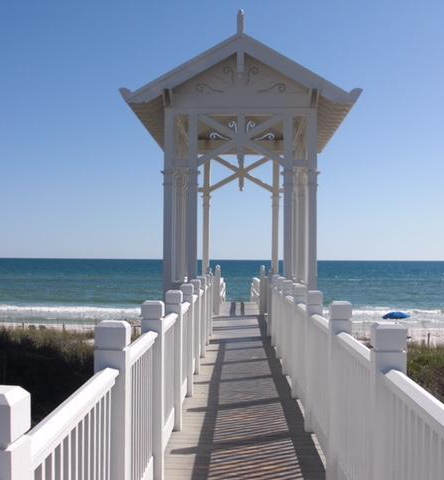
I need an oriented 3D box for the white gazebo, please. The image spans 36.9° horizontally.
[{"bbox_3d":[0.471,-1.102,16.233,4.650,6.300,6.900,0,-2,2],"label":"white gazebo"}]

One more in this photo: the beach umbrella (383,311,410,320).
[{"bbox_3d":[14.208,6.914,54.034,2.250,2.100,2.250,0,-2,0],"label":"beach umbrella"}]

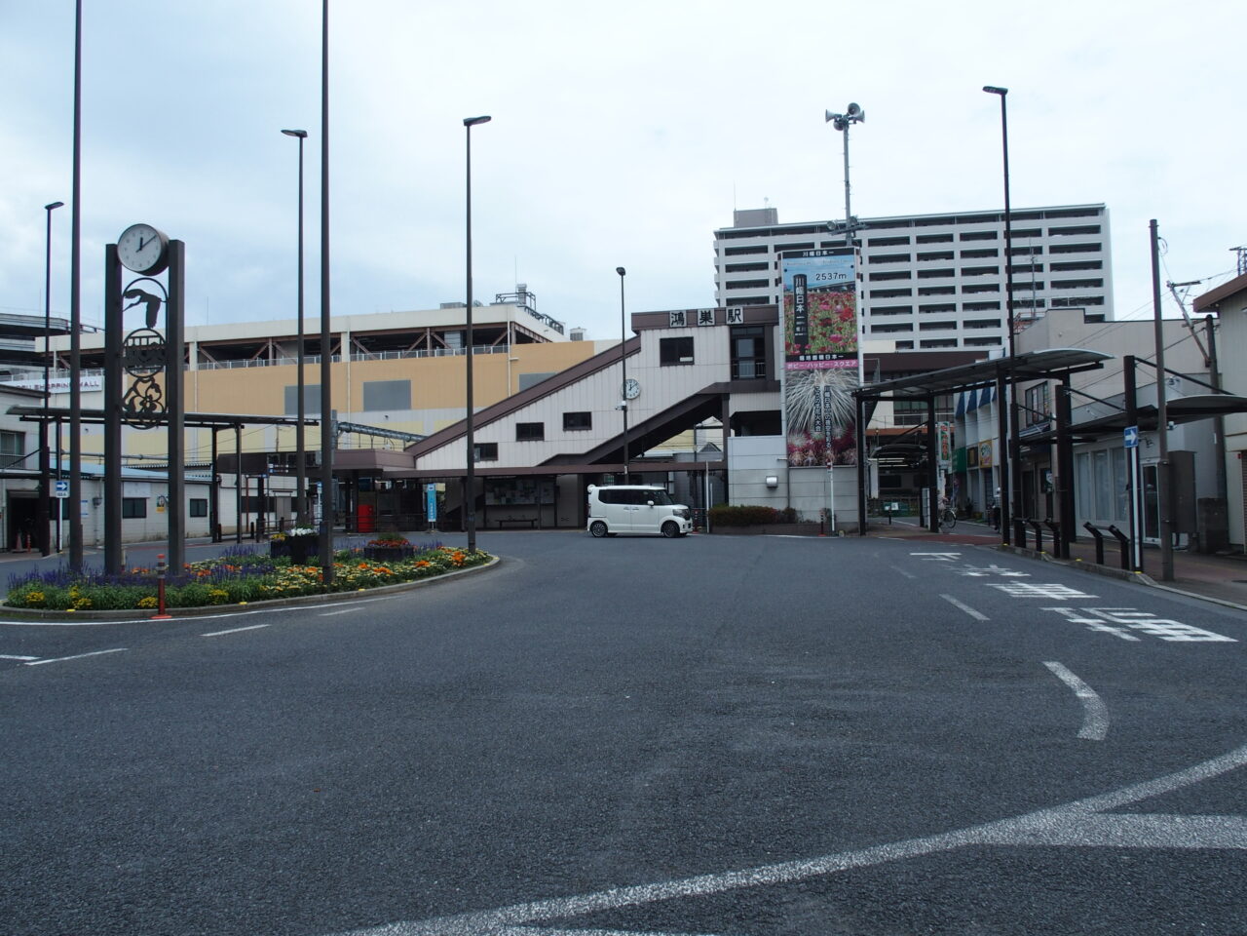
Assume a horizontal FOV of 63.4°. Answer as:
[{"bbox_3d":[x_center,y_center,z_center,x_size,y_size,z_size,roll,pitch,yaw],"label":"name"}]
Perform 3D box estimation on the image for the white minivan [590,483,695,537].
[{"bbox_3d":[0.551,1.475,34.550,3.395,1.780,1.475,-2,-2,14],"label":"white minivan"}]

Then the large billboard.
[{"bbox_3d":[6.744,-3.741,34.398,2.500,7.450,0.200,-1,-2,11],"label":"large billboard"}]

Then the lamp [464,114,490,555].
[{"bbox_3d":[-3.194,-2.926,22.366,0.640,9.757,0.270,-1,-2,10],"label":"lamp"}]

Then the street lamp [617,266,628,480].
[{"bbox_3d":[0.006,-2.859,38.454,0.300,9.700,0.650,-1,-2,12],"label":"street lamp"}]

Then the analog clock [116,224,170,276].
[{"bbox_3d":[-7.769,-3.532,16.400,0.790,0.790,0.290,-1,-2,11],"label":"analog clock"}]

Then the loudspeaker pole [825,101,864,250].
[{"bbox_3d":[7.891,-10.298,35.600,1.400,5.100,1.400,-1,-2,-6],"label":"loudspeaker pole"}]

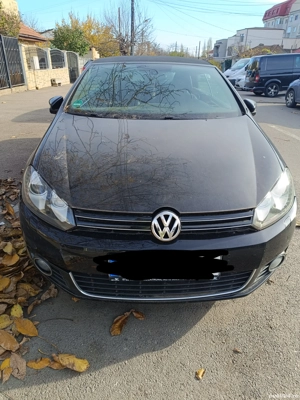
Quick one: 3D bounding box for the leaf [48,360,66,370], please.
[{"bbox_3d":[-0.440,0.786,1.312,0.080,0.020,0.038,15,28,26],"label":"leaf"}]

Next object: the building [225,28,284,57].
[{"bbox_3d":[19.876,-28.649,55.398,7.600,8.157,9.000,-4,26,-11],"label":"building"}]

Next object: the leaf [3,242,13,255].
[{"bbox_3d":[-1.094,0.376,2.143,0.068,0.030,0.147,-19,32,-36],"label":"leaf"}]

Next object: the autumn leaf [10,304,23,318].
[{"bbox_3d":[-0.758,0.633,1.578,0.102,0.025,0.063,19,31,34],"label":"autumn leaf"}]

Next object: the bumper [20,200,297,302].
[{"bbox_3d":[0.070,0.258,1.531,1.740,0.440,0.500,1,25,-1],"label":"bumper"}]

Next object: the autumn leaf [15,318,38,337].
[{"bbox_3d":[-0.689,0.705,1.543,0.193,0.025,0.074,16,29,29],"label":"autumn leaf"}]

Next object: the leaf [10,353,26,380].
[{"bbox_3d":[-0.625,0.781,1.314,0.068,0.020,0.162,-9,27,-20],"label":"leaf"}]

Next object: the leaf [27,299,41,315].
[{"bbox_3d":[-0.704,0.639,1.668,0.046,0.035,0.110,10,27,19],"label":"leaf"}]

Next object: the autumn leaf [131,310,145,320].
[{"bbox_3d":[-0.070,0.678,1.636,0.096,0.030,0.045,20,32,36],"label":"autumn leaf"}]

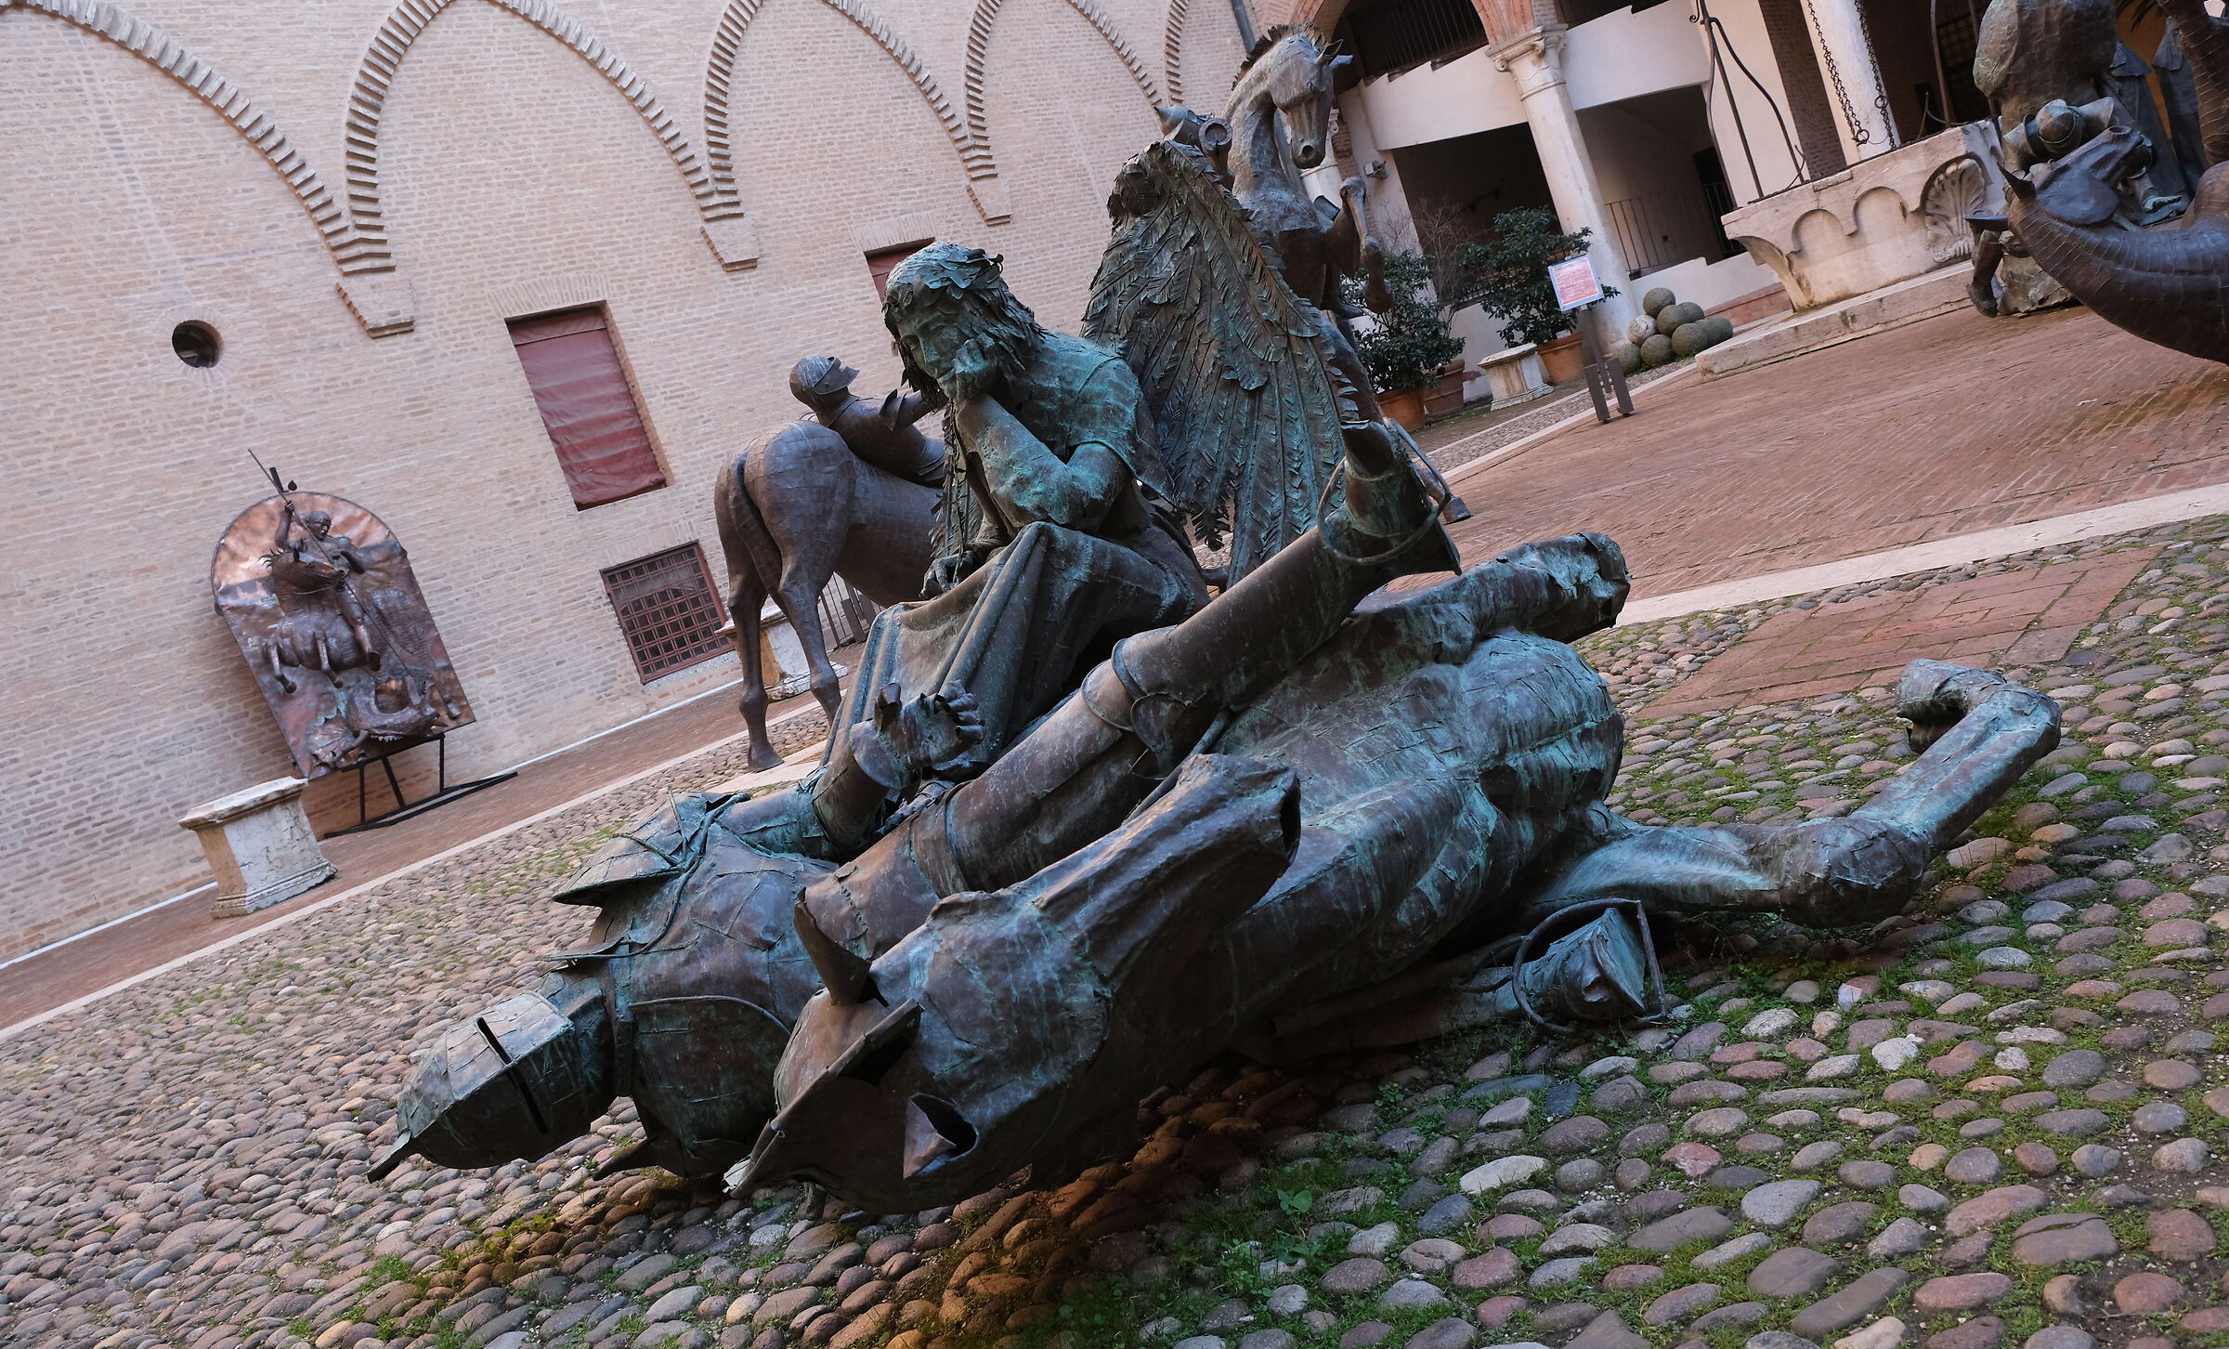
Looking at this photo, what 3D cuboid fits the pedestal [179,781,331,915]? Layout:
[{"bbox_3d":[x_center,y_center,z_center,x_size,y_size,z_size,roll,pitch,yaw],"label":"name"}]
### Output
[{"bbox_3d":[-5.773,1.191,11.299,0.670,0.680,0.660,-11,10,46],"label":"pedestal"}]

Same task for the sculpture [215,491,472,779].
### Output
[{"bbox_3d":[-7.053,-0.470,15.154,1.700,2.460,0.380,-25,3,-43],"label":"sculpture"}]

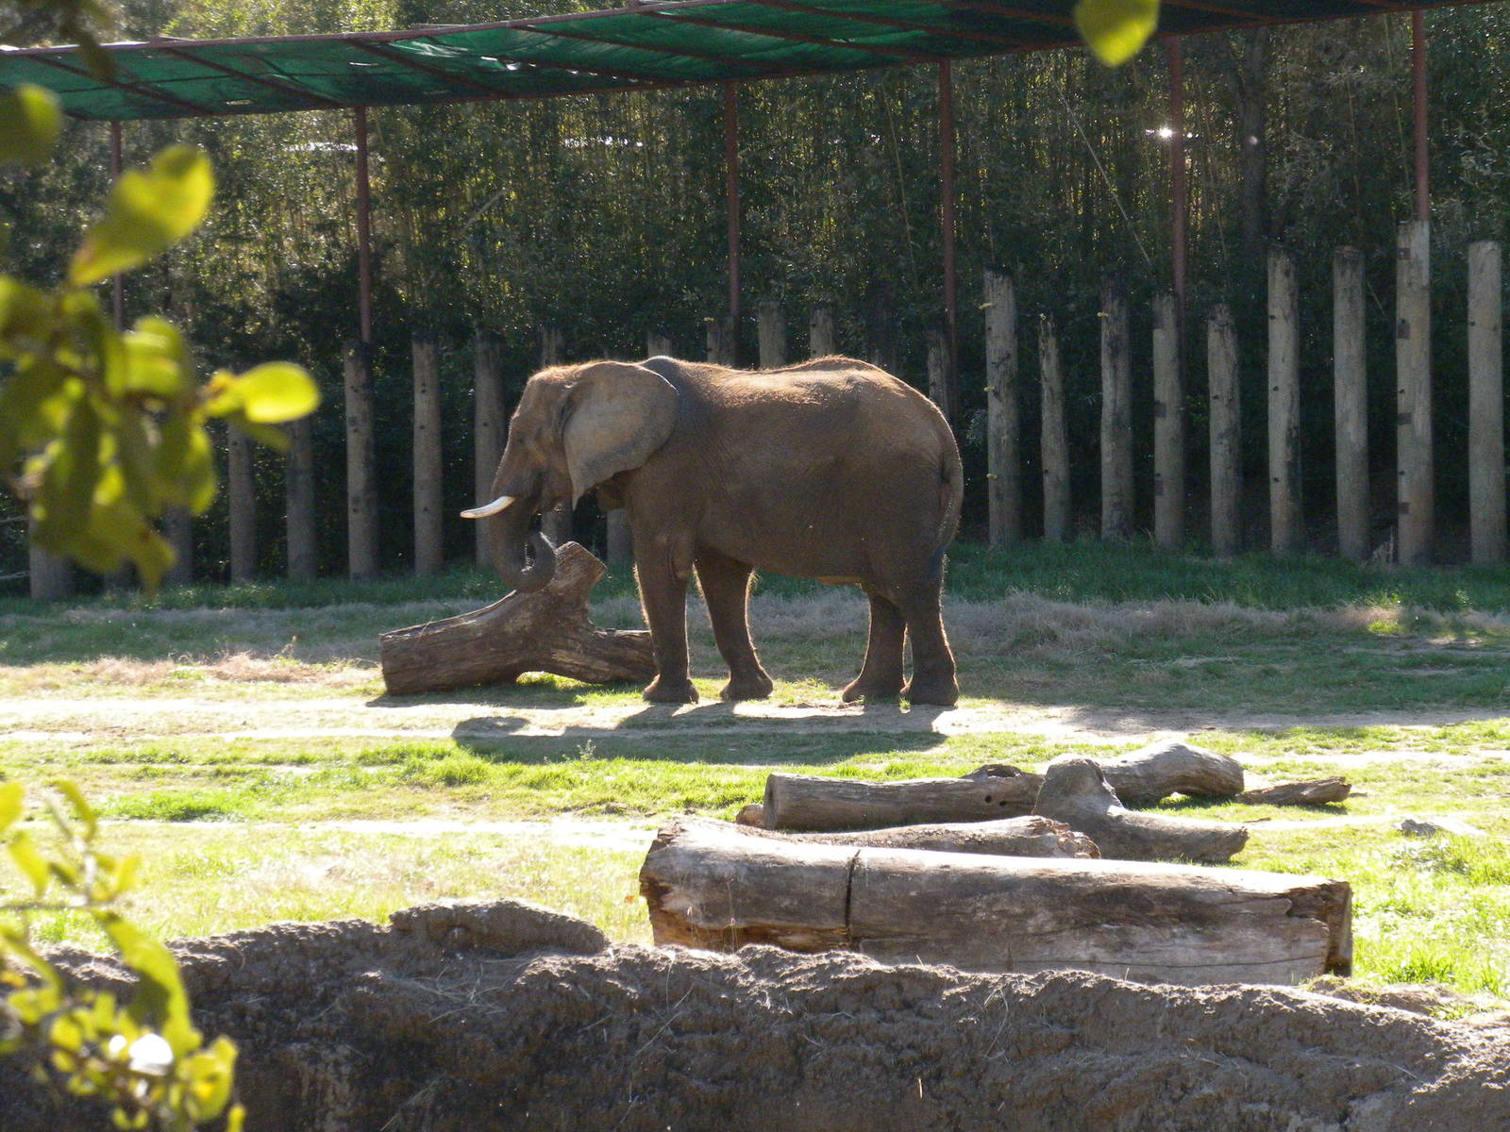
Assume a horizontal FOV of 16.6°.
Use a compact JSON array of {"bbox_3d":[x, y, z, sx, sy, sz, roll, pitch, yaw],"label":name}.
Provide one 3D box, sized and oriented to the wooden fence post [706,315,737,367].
[{"bbox_3d":[-0.338,-1.269,52.007,0.290,2.420,0.290,-1,4,0],"label":"wooden fence post"}]

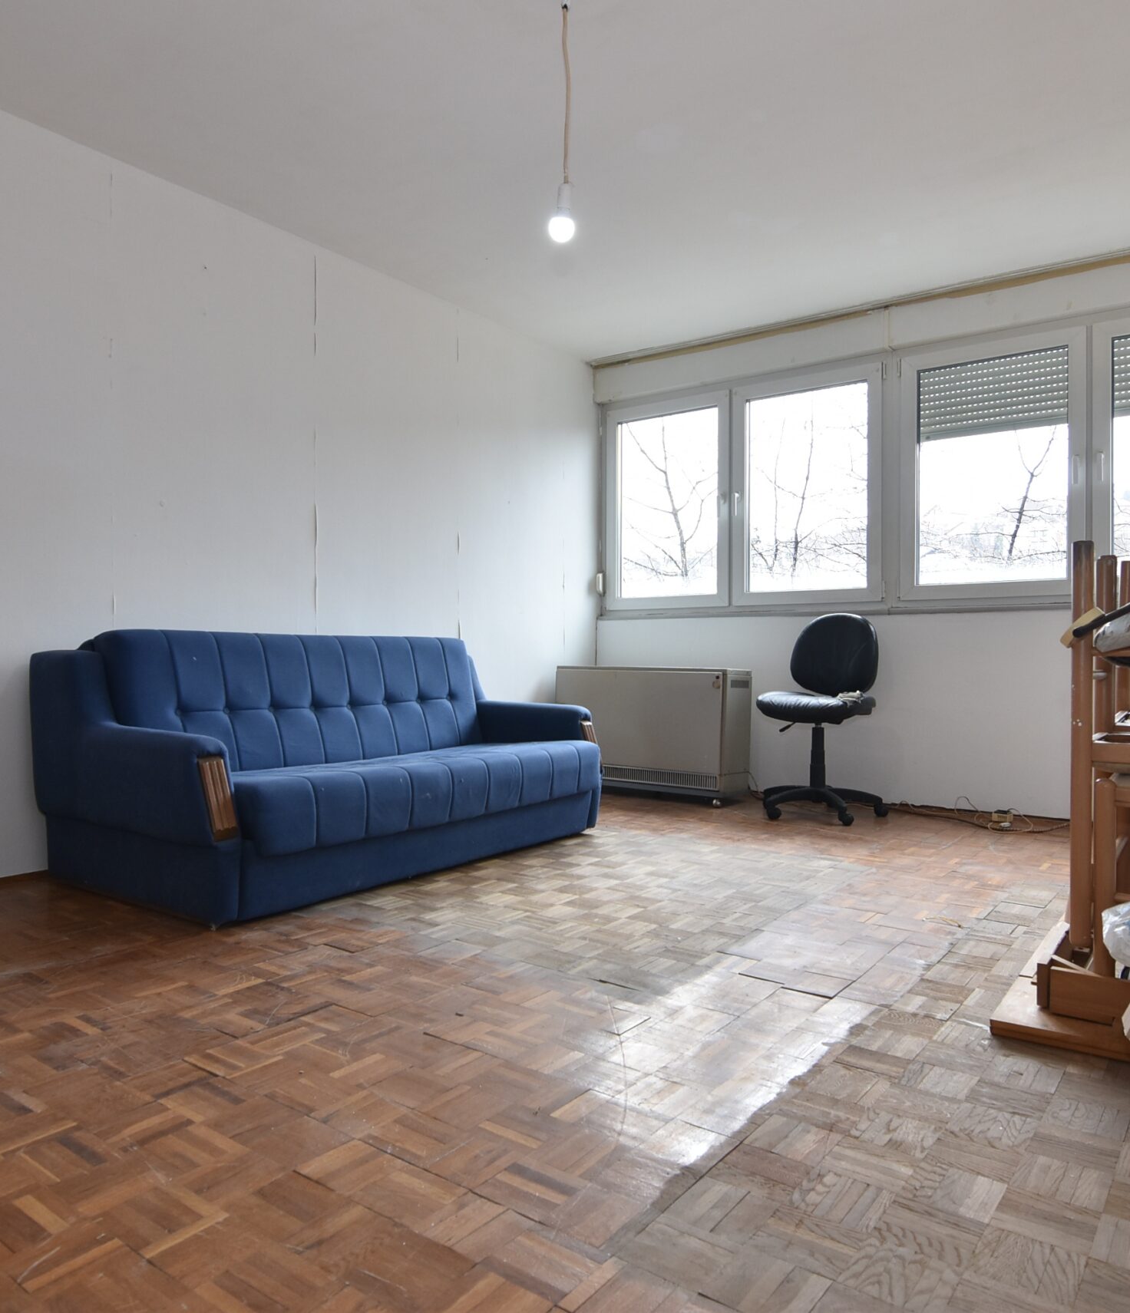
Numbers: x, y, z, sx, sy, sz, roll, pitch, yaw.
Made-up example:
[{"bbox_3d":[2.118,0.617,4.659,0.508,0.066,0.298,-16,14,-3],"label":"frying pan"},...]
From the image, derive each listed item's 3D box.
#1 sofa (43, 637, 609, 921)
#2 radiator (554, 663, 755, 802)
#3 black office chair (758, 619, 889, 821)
[{"bbox_3d":[-0.823,0.348,3.469,0.964,0.857,1.928,0,0,37],"label":"sofa"},{"bbox_3d":[0.491,0.432,5.001,1.060,0.710,0.340,0,0,35],"label":"radiator"},{"bbox_3d":[1.264,0.292,4.328,0.620,0.990,0.600,0,0,-33],"label":"black office chair"}]

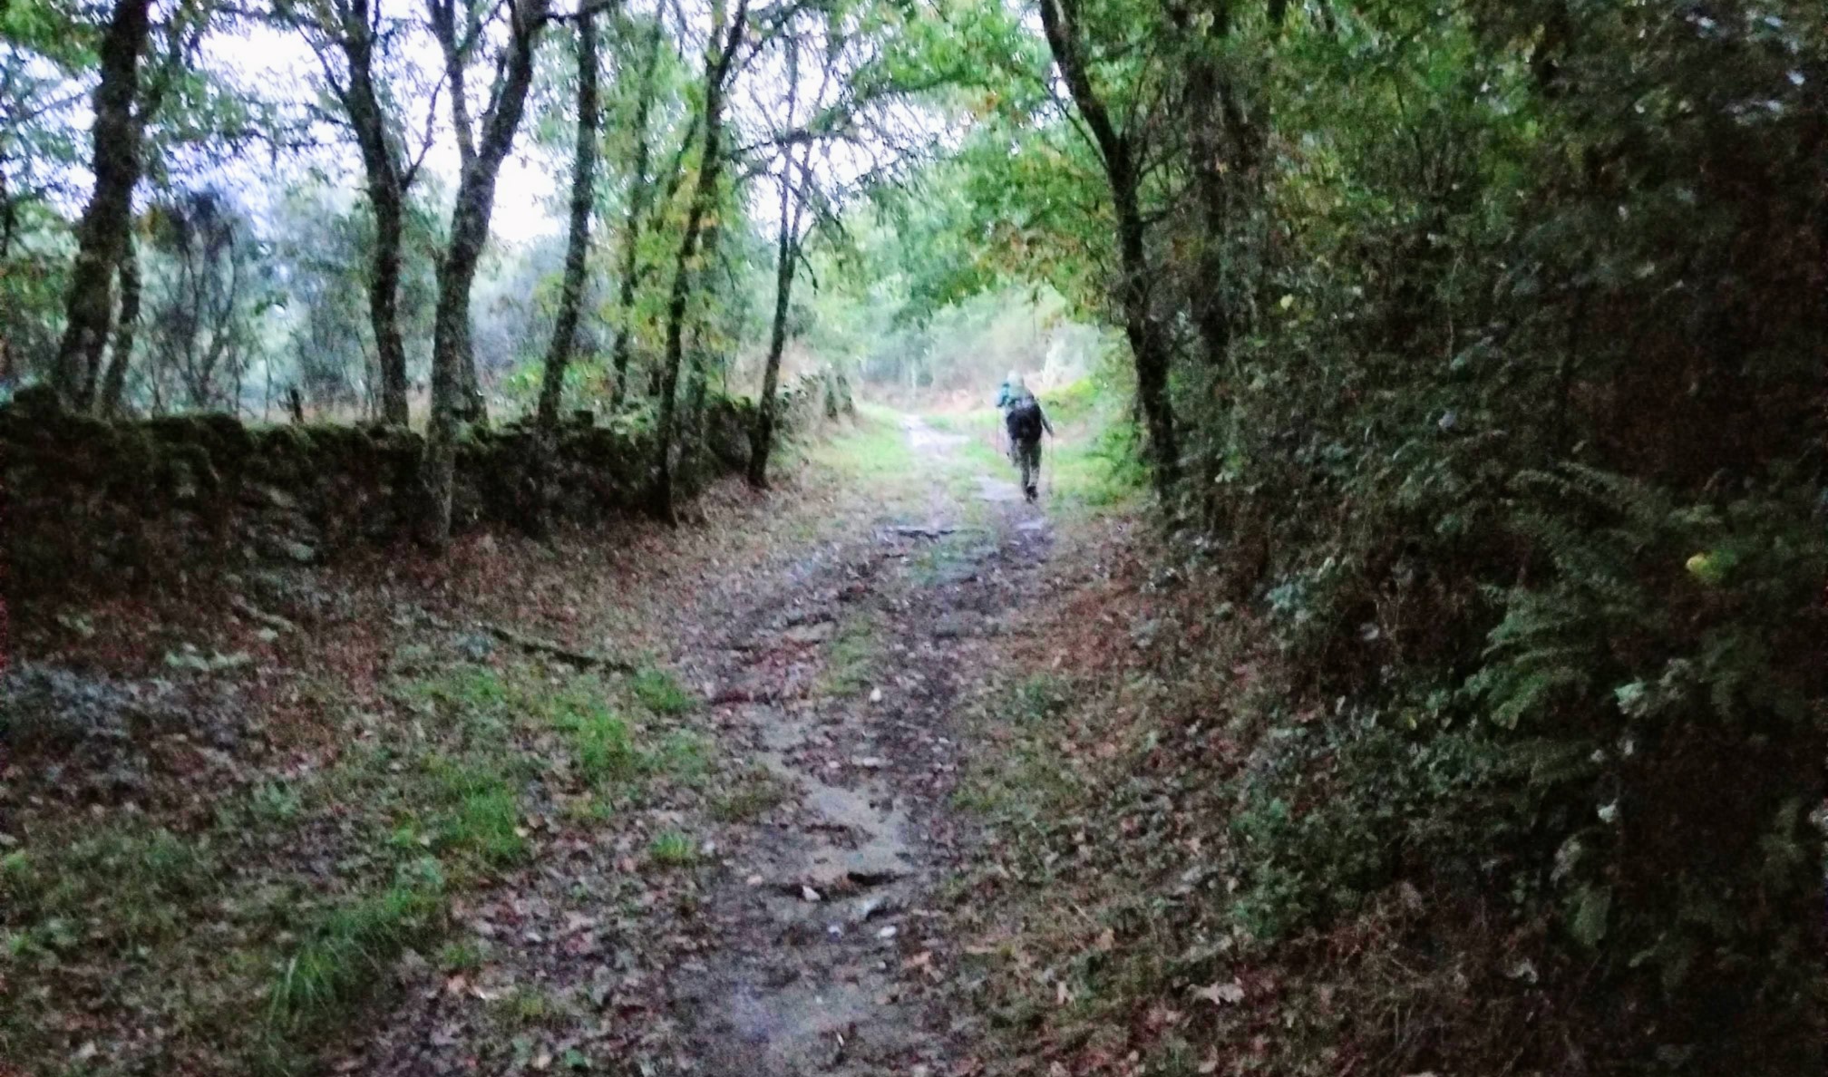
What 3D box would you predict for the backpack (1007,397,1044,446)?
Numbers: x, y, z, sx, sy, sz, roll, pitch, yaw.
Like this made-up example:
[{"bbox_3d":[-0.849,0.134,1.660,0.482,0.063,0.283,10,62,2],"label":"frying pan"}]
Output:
[{"bbox_3d":[1.355,-1.430,16.700,0.410,0.580,0.320,-1,-1,-7],"label":"backpack"}]

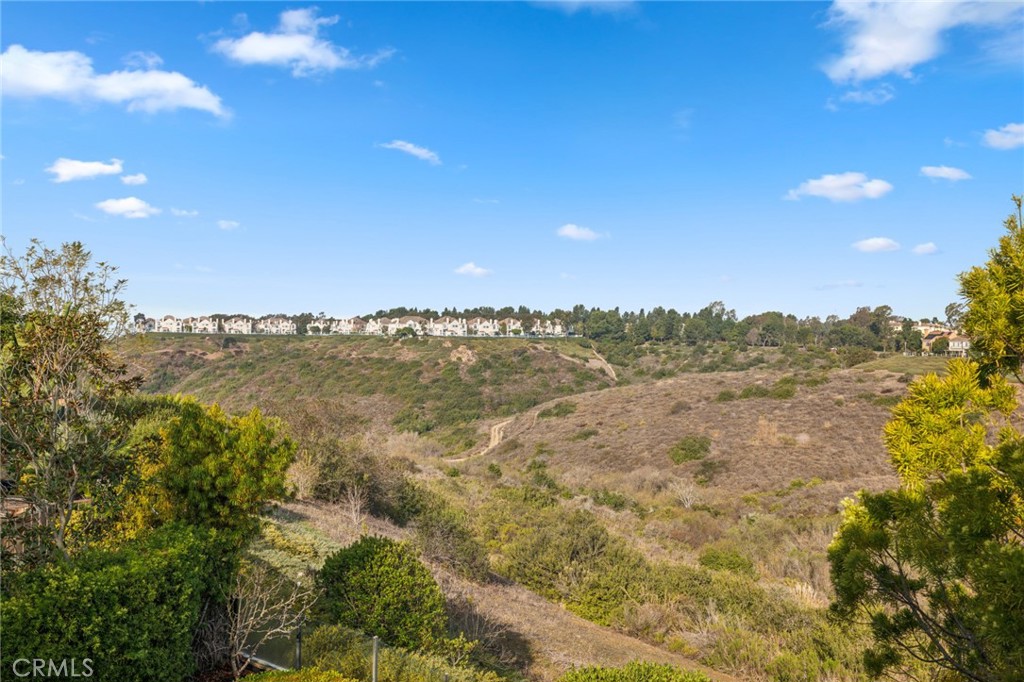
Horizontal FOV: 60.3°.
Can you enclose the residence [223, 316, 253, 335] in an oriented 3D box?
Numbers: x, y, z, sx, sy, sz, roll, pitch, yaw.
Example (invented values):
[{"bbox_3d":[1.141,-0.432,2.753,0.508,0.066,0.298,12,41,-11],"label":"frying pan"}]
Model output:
[{"bbox_3d":[-151.981,-8.416,488.000,14.800,9.200,13.000,0,0,-23],"label":"residence"}]

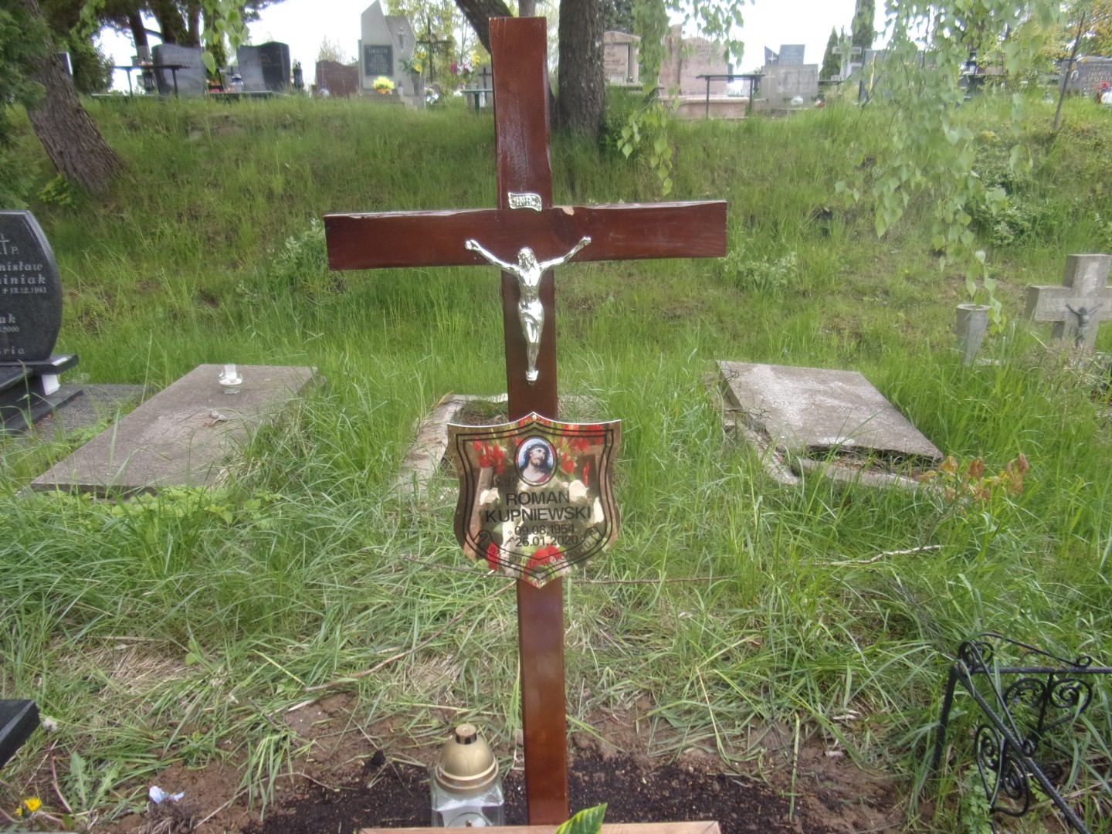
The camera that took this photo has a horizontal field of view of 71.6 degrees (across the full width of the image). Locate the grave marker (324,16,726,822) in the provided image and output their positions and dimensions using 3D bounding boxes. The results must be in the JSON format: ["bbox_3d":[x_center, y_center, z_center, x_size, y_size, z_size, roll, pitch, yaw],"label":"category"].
[{"bbox_3d":[-0.033,0.120,1.385,0.641,1.503,0.080,-2,18,-2],"label":"grave marker"}]

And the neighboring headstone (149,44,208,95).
[{"bbox_3d":[-5.519,-5.087,11.300,0.690,0.680,0.130,-1,18,2],"label":"neighboring headstone"}]

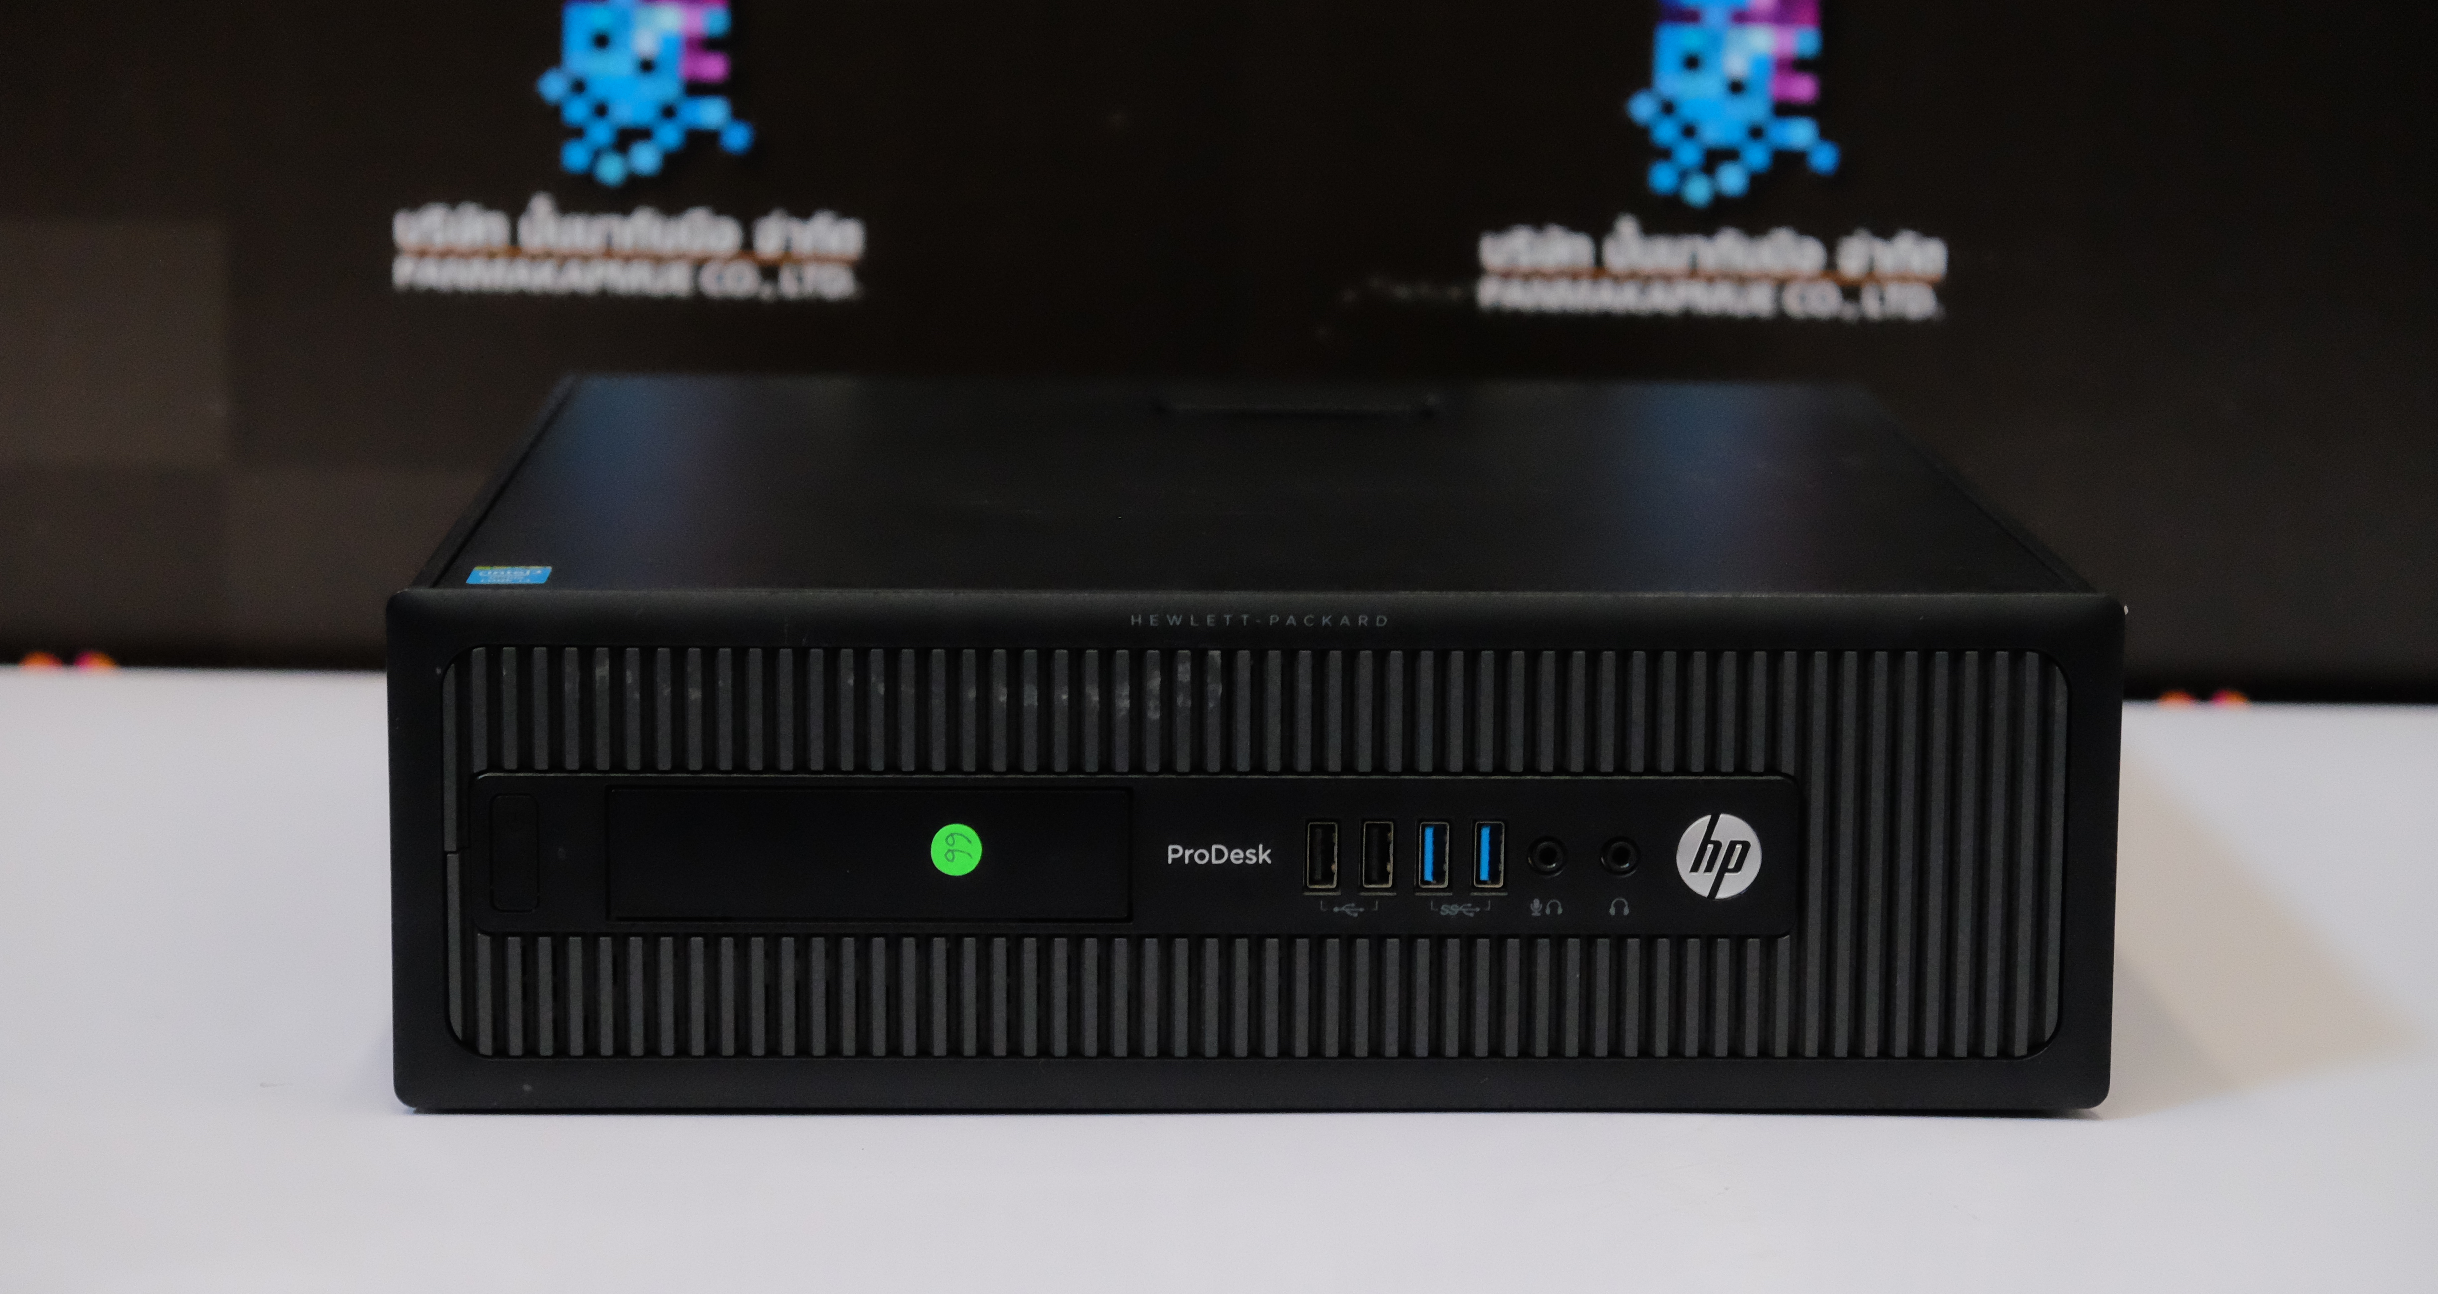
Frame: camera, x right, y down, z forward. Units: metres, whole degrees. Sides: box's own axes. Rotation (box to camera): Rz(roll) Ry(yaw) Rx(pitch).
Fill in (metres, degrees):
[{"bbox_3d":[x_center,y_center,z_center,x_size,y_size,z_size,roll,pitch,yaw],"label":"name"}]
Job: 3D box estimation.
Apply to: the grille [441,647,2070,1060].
[{"bbox_3d":[0.008,0.040,1.105,0.318,0.083,0.012,0,9,-2],"label":"grille"}]

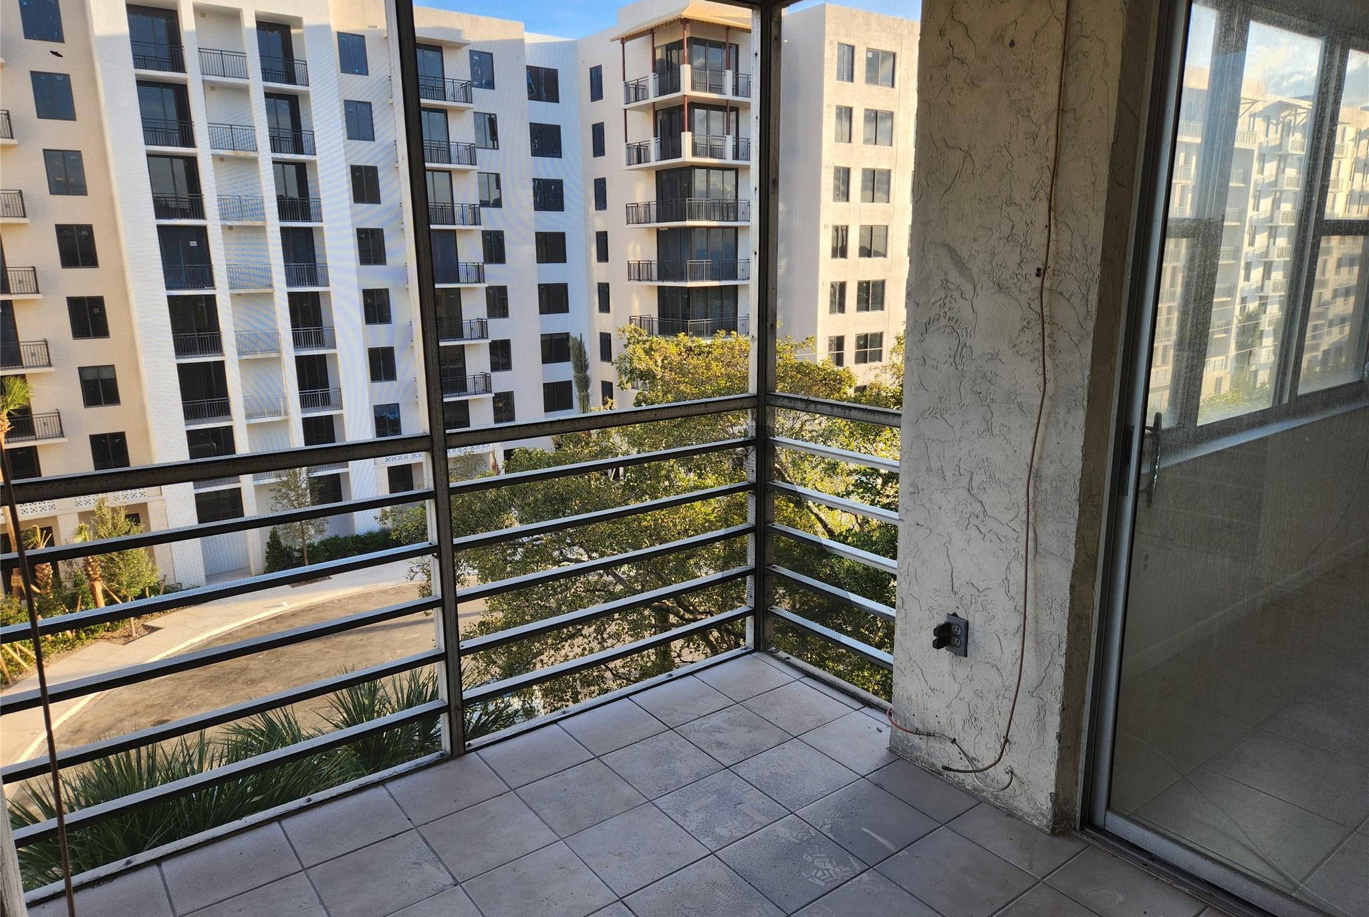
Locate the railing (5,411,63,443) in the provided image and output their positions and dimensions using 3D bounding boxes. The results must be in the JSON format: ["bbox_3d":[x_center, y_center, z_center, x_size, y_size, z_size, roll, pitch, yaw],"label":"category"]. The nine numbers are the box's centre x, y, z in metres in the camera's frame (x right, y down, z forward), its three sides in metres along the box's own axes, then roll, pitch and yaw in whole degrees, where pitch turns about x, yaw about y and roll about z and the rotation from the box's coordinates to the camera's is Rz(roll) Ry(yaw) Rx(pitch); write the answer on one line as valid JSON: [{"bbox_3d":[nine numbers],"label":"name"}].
[{"bbox_3d":[-28.212,-1.164,37.662,4.173,1.200,1.290,-10,16,-36],"label":"railing"}]

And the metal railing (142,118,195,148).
[{"bbox_3d":[-22.148,-13.958,39.158,1.984,1.070,0.070,-10,16,-34],"label":"metal railing"}]

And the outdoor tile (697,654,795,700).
[{"bbox_3d":[0.230,0.864,3.567,0.297,0.011,0.297,-10,15,-36],"label":"outdoor tile"}]

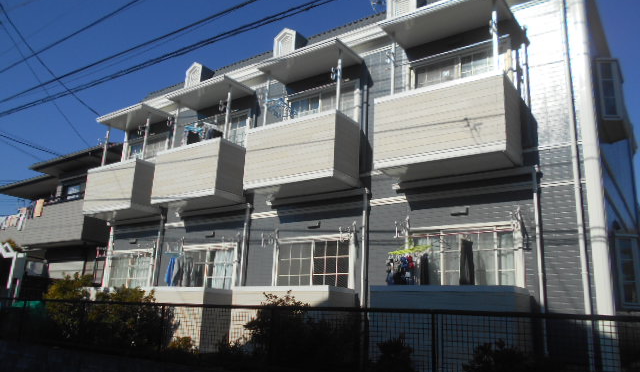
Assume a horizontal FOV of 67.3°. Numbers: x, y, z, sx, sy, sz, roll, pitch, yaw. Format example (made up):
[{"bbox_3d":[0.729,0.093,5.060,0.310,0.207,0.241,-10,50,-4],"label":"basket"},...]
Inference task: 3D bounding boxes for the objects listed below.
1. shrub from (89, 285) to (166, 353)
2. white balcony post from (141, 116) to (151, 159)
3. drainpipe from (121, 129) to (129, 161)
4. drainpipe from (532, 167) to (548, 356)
[{"bbox_3d":[-3.217,2.202,7.914,1.100,1.050,1.000,-8,-18,34],"label":"shrub"},{"bbox_3d":[-3.973,-1.139,10.993,0.065,1.059,0.065,-8,-18,34],"label":"white balcony post"},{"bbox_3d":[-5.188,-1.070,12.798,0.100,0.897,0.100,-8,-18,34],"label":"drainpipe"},{"bbox_3d":[2.898,0.937,6.302,0.065,2.468,0.065,-8,-18,34],"label":"drainpipe"}]

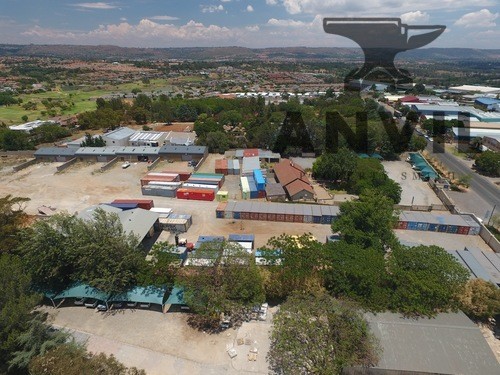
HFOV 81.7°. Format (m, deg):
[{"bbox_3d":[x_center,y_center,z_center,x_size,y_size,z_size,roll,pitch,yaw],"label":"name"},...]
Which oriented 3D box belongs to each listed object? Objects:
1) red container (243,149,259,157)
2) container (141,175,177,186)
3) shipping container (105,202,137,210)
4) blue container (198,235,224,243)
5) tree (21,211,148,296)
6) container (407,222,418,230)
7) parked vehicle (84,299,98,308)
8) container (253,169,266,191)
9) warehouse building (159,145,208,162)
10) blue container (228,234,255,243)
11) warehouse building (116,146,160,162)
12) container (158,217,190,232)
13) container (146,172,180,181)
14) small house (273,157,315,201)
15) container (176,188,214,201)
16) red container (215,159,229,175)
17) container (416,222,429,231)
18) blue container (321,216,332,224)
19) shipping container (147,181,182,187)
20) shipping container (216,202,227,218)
[{"bbox_3d":[0.560,-15.050,132.470,6.200,3.000,10.500,0,25,2],"label":"red container"},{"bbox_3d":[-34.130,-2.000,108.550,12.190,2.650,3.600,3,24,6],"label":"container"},{"bbox_3d":[-39.357,6.572,85.689,12.190,2.600,2.440,1,25,3],"label":"shipping container"},{"bbox_3d":[-9.400,13.800,70.600,6.060,2.600,2.440,1,24,3],"label":"blue container"},{"bbox_3d":[-34.715,12.891,60.612,25.000,12.400,16.500,2,25,5],"label":"tree"},{"bbox_3d":[45.404,9.422,82.081,2.440,2.590,6.060,4,26,8],"label":"container"},{"bbox_3d":[-29.763,20.717,56.456,1.820,1.700,5.000,1,25,3],"label":"parked vehicle"},{"bbox_3d":[3.180,-2.940,100.460,2.440,2.590,12.190,-3,25,-5],"label":"container"},{"bbox_3d":[-29.430,-15.455,130.512,19.900,4.700,8.600,2,25,5],"label":"warehouse building"},{"bbox_3d":[-2.160,13.460,71.720,6.060,2.590,2.440,0,25,3],"label":"blue container"},{"bbox_3d":[-48.933,-15.523,132.581,19.600,4.700,8.600,2,25,5],"label":"warehouse building"},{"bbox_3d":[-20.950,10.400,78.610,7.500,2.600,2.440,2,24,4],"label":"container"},{"bbox_3d":[-33.000,-3.600,111.000,12.190,2.600,2.440,3,24,8],"label":"container"},{"bbox_3d":[15.607,-2.544,103.049,9.800,6.000,24.000,-3,26,-6],"label":"small house"},{"bbox_3d":[-17.800,2.300,96.900,12.190,2.620,2.440,3,24,8],"label":"container"},{"bbox_3d":[-11.555,-8.630,119.437,5.000,2.600,12.100,-2,25,-4],"label":"red container"},{"bbox_3d":[47.160,9.410,80.150,2.440,2.570,6.060,4,24,10],"label":"container"},{"bbox_3d":[21.900,7.900,83.300,2.440,2.550,6.060,3,24,8],"label":"blue container"},{"bbox_3d":[-30.370,-0.380,103.690,12.190,2.590,2.440,3,25,8],"label":"shipping container"},{"bbox_3d":[-8.430,6.713,87.151,2.440,2.590,6.060,3,26,5],"label":"shipping container"}]

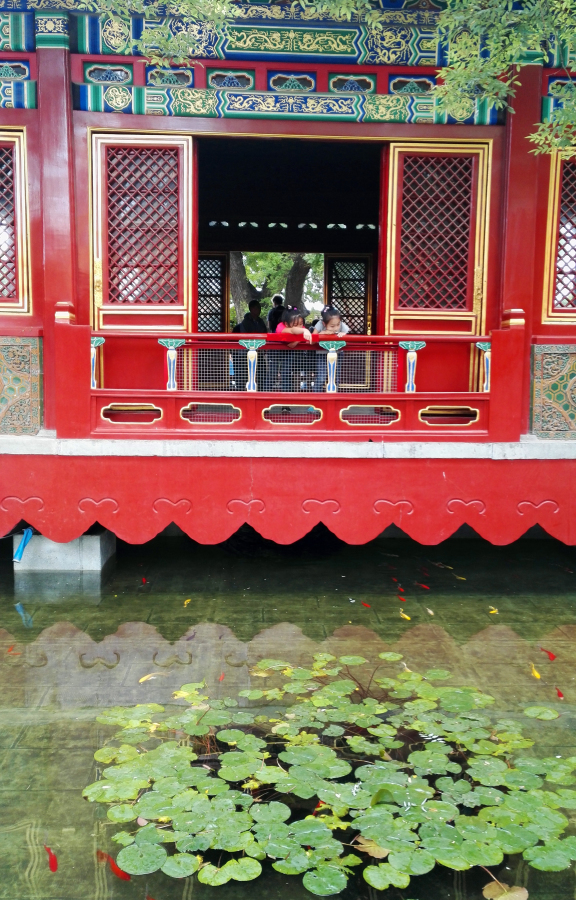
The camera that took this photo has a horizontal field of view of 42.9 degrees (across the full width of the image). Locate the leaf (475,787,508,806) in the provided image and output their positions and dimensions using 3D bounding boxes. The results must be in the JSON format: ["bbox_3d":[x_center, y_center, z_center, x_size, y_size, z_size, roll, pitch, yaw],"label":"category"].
[{"bbox_3d":[0.828,1.414,3.003,0.124,0.020,0.146,2,6,16],"label":"leaf"}]

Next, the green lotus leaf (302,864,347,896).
[{"bbox_3d":[0.131,1.537,2.621,0.157,0.015,0.163,1,6,-3],"label":"green lotus leaf"}]

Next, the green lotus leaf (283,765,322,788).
[{"bbox_3d":[0.064,1.431,3.214,0.175,0.025,0.179,1,7,-2],"label":"green lotus leaf"}]

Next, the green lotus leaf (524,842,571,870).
[{"bbox_3d":[0.980,1.533,2.768,0.190,0.015,0.177,1,6,-3],"label":"green lotus leaf"}]

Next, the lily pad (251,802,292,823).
[{"bbox_3d":[-0.070,1.459,2.951,0.161,0.025,0.144,1,7,-2],"label":"lily pad"}]

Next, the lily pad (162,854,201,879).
[{"bbox_3d":[-0.386,1.492,2.631,0.136,0.025,0.136,1,7,-2],"label":"lily pad"}]

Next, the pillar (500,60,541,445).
[{"bbox_3d":[2.021,-1.724,6.508,0.270,3.170,0.270,1,6,-3],"label":"pillar"}]

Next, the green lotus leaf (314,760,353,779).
[{"bbox_3d":[0.193,1.437,3.332,0.204,0.020,0.208,1,5,0],"label":"green lotus leaf"}]

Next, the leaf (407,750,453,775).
[{"bbox_3d":[0.632,1.386,3.263,0.197,0.020,0.210,2,6,12],"label":"leaf"}]

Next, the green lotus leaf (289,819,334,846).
[{"bbox_3d":[0.088,1.428,2.745,0.172,0.020,0.164,1,6,2],"label":"green lotus leaf"}]

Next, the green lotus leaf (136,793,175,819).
[{"bbox_3d":[-0.536,1.449,2.988,0.179,0.025,0.177,1,7,-2],"label":"green lotus leaf"}]

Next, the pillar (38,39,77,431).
[{"bbox_3d":[-2.020,-1.810,6.377,0.300,3.293,0.300,1,6,-3],"label":"pillar"}]

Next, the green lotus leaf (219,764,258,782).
[{"bbox_3d":[-0.223,1.458,3.306,0.180,0.015,0.159,1,6,-3],"label":"green lotus leaf"}]

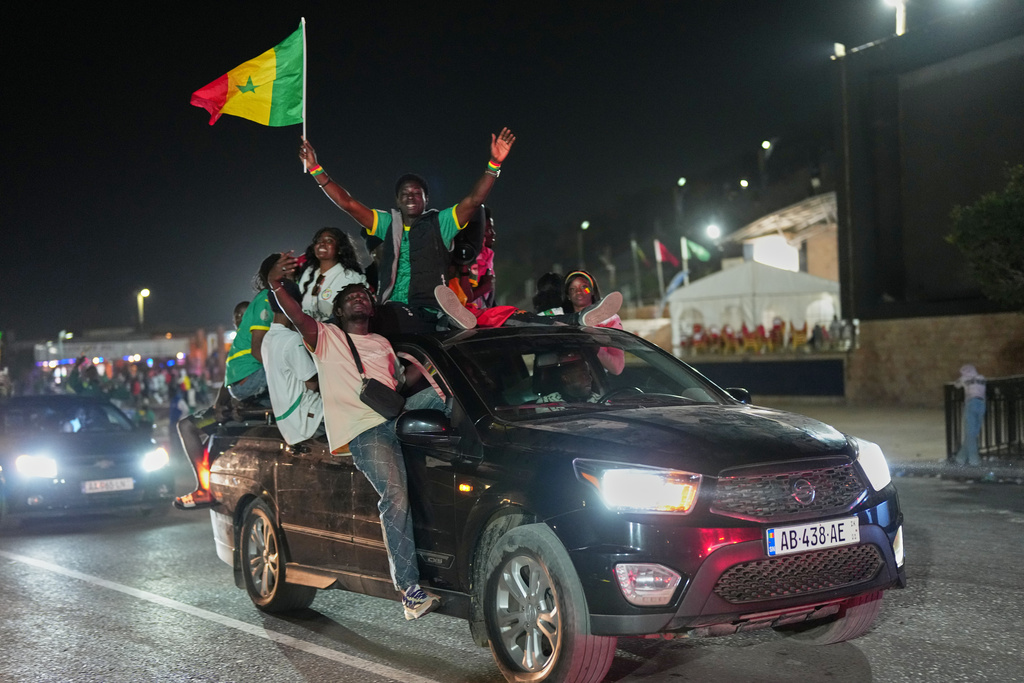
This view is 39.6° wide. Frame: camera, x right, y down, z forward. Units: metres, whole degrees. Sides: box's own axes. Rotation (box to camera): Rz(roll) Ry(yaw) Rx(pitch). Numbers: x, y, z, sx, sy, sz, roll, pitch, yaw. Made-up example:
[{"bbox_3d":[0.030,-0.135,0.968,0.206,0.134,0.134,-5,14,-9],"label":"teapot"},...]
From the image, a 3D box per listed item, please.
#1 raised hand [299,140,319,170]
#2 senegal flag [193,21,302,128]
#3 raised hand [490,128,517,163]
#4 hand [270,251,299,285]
[{"bbox_3d":[-1.147,-1.055,8.000,0.100,0.180,0.090,-10,3,24],"label":"raised hand"},{"bbox_3d":[-1.512,-1.521,8.100,0.630,0.570,0.220,-2,-1,9],"label":"senegal flag"},{"bbox_3d":[-0.048,-1.096,7.950,0.130,0.195,0.070,13,6,1],"label":"raised hand"},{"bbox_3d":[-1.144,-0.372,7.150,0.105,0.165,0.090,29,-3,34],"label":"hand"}]

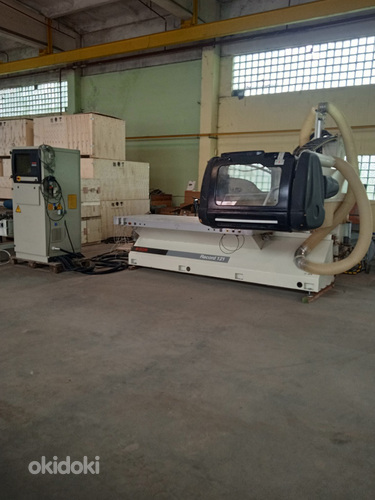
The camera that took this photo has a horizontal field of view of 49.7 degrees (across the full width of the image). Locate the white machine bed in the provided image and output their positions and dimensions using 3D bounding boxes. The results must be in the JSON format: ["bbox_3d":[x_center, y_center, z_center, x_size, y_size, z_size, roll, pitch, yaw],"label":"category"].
[{"bbox_3d":[0.508,-0.052,6.556,3.426,0.852,1.108,6,10,29],"label":"white machine bed"}]

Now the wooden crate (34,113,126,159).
[{"bbox_3d":[-2.747,-2.821,10.399,1.953,0.970,1.288,6,10,29],"label":"wooden crate"}]

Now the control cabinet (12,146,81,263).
[{"bbox_3d":[-2.424,-0.773,6.970,0.852,1.828,0.782,6,10,29],"label":"control cabinet"}]

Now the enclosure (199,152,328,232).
[{"bbox_3d":[1.032,-0.798,5.505,1.371,0.976,1.136,6,10,29],"label":"enclosure"}]

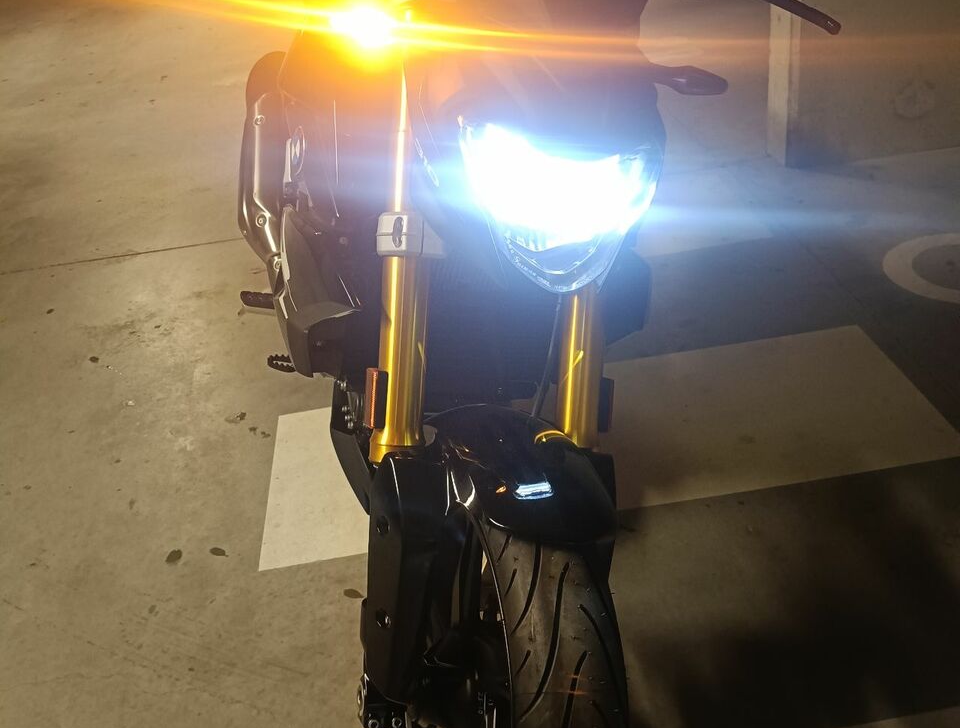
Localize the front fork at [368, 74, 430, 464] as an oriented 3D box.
[{"bbox_3d":[-0.082,-0.107,1.037,0.063,0.428,0.061,3,0,-21],"label":"front fork"}]

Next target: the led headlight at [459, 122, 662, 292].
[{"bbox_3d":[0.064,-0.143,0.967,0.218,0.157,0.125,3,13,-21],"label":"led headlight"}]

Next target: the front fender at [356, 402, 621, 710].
[{"bbox_3d":[0.009,0.204,1.068,0.270,0.328,0.370,3,13,-21],"label":"front fender"}]

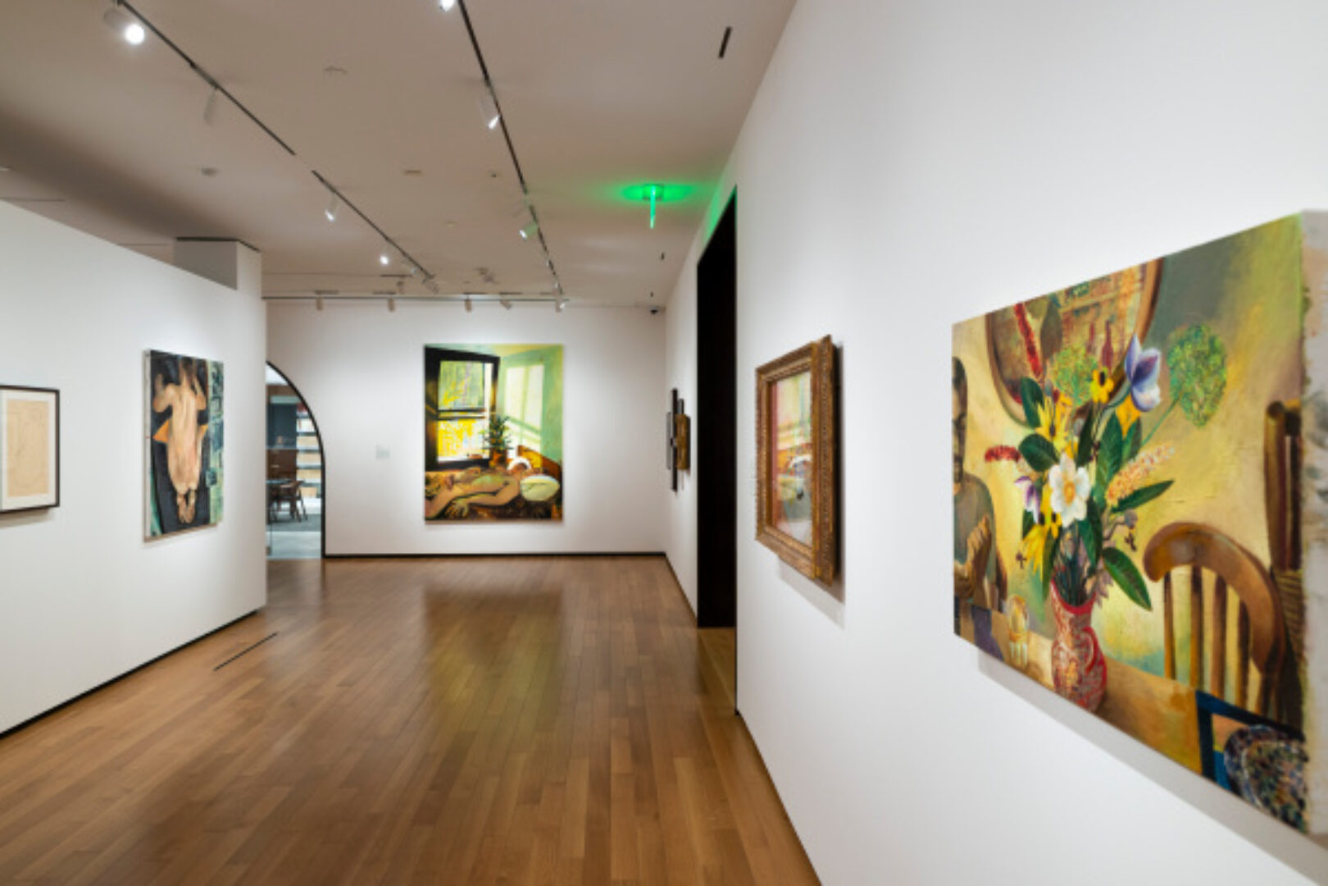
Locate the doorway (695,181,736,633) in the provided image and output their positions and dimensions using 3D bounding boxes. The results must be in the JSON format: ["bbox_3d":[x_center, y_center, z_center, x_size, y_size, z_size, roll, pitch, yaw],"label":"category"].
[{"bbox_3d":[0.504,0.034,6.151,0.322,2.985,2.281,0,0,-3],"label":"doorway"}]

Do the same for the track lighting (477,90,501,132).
[{"bbox_3d":[-0.818,-1.553,4.134,0.116,0.156,0.075,0,0,18],"label":"track lighting"}]

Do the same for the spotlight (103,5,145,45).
[{"bbox_3d":[-2.057,-1.591,3.371,0.146,0.126,0.080,0,1,34],"label":"spotlight"}]

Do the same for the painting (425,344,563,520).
[{"bbox_3d":[-2.176,-0.129,11.378,1.764,2.271,0.050,0,0,-3],"label":"painting"}]

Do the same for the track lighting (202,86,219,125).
[{"bbox_3d":[-2.162,-1.611,4.227,0.070,0.151,0.111,0,1,-40],"label":"track lighting"}]

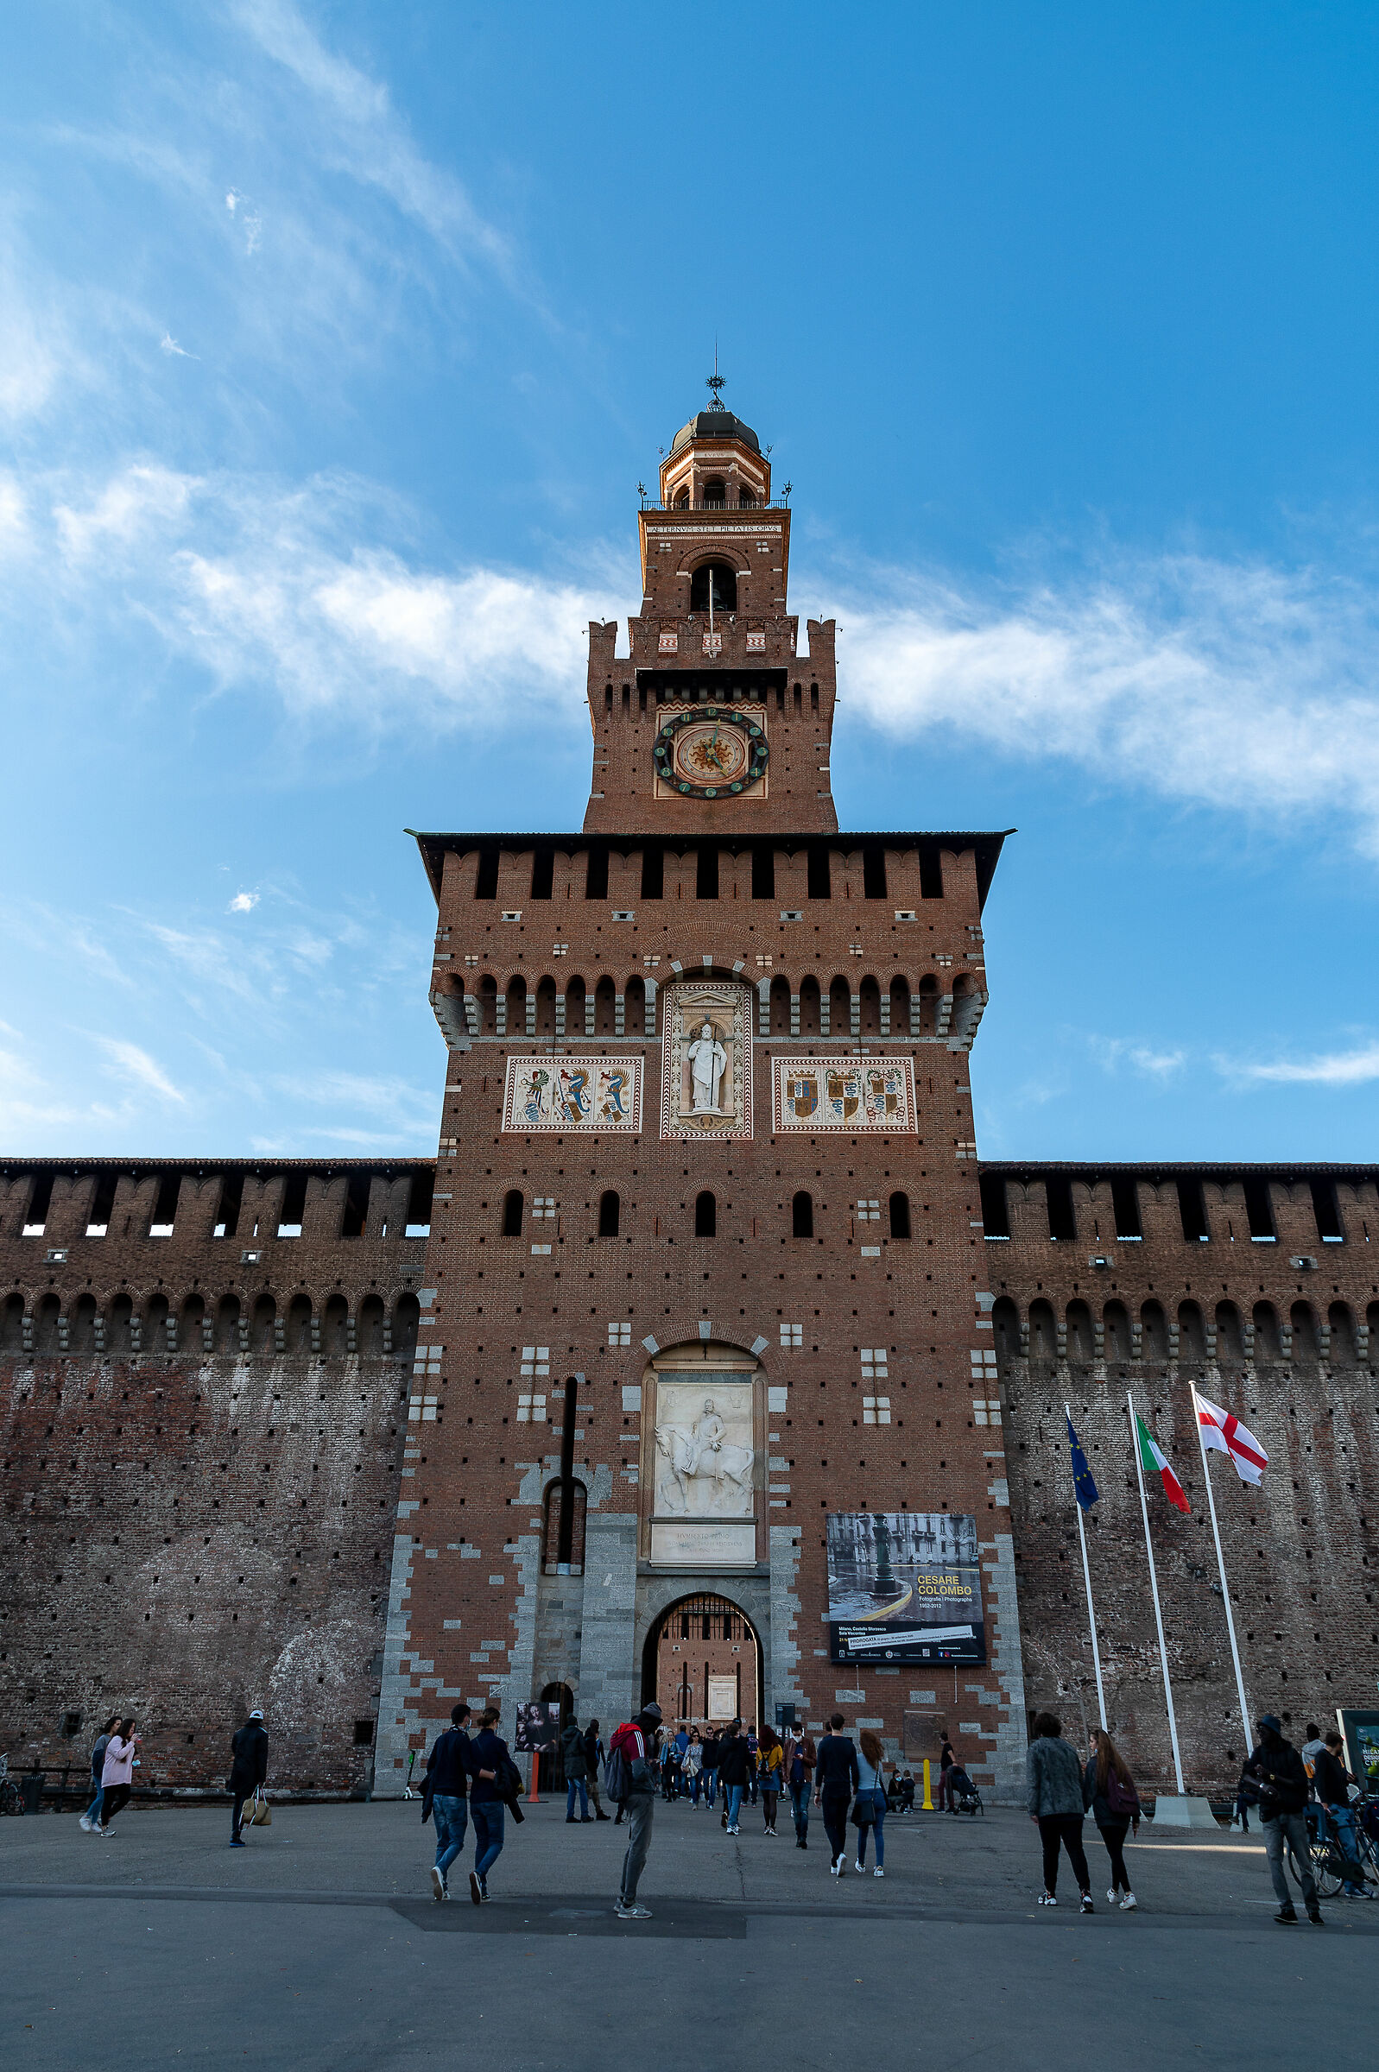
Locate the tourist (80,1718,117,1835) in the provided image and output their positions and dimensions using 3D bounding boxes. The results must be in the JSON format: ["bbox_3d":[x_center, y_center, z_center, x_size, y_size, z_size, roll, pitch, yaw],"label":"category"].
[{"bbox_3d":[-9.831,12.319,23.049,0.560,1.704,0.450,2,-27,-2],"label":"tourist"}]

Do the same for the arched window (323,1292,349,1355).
[{"bbox_3d":[-12.832,10.416,50.107,0.908,2.291,0.600,0,-27,2],"label":"arched window"}]

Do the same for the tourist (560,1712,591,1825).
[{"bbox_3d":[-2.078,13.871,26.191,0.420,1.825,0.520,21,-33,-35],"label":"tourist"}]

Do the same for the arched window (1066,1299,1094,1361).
[{"bbox_3d":[13.413,10.133,47.480,0.980,2.194,0.500,0,-26,1],"label":"arched window"}]

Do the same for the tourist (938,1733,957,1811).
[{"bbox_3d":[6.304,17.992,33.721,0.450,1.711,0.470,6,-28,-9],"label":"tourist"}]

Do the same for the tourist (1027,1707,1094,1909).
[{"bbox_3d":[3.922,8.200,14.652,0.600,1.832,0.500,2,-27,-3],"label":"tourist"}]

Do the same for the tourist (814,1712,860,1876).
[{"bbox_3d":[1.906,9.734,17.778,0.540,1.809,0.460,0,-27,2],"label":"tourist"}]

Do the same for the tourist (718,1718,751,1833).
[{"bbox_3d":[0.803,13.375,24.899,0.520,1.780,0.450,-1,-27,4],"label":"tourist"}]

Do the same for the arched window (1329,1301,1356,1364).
[{"bbox_3d":[23.225,10.526,49.109,0.875,2.187,0.600,0,-27,2],"label":"arched window"}]

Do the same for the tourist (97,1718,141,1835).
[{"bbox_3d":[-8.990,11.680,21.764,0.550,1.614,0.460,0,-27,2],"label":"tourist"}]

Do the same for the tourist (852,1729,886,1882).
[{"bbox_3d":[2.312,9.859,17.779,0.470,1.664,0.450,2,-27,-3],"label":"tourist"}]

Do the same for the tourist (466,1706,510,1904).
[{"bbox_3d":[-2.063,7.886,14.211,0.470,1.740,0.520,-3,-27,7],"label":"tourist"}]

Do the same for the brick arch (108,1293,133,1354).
[{"bbox_3d":[-19.046,9.749,46.482,0.880,2.090,0.600,0,-27,2],"label":"brick arch"}]

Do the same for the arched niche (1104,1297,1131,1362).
[{"bbox_3d":[15.291,10.514,49.323,0.992,2.196,0.600,0,-27,2],"label":"arched niche"}]

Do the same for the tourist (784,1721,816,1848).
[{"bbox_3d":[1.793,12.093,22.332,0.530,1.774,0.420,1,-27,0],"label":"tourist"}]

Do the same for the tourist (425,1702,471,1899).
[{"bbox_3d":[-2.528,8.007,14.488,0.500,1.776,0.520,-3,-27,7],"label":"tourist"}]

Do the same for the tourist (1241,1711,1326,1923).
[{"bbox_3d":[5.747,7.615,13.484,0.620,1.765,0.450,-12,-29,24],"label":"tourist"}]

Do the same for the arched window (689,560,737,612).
[{"bbox_3d":[1.164,-22.291,68.458,2.311,3.333,0.700,0,-27,2],"label":"arched window"}]

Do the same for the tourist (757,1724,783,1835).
[{"bbox_3d":[1.379,12.946,24.012,0.480,1.680,0.380,-6,-27,13],"label":"tourist"}]

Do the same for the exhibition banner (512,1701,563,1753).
[{"bbox_3d":[-4.006,18.296,36.472,1.157,1.189,0.070,0,-26,1],"label":"exhibition banner"}]

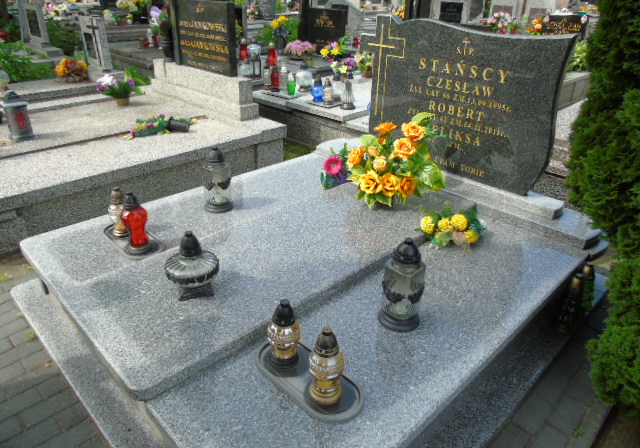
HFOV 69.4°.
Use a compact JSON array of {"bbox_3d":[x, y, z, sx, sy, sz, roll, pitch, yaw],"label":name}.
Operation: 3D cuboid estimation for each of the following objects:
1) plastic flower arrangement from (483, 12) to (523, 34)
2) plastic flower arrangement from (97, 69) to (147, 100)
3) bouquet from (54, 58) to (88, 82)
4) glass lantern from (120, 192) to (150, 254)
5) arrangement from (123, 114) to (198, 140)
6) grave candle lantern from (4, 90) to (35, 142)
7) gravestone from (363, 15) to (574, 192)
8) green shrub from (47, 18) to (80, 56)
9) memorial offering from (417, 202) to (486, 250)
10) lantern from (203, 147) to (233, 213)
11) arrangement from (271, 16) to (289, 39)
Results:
[{"bbox_3d":[2.858,-3.123,7.200,0.400,0.330,0.520,-24,36,-38],"label":"plastic flower arrangement"},{"bbox_3d":[-1.888,-1.308,4.366,0.360,0.330,0.440,-24,37,-39],"label":"plastic flower arrangement"},{"bbox_3d":[-2.876,-1.782,5.350,0.360,0.280,0.340,26,36,38],"label":"bouquet"},{"bbox_3d":[-0.816,-0.003,2.047,0.108,0.275,0.108,-24,36,-38],"label":"glass lantern"},{"bbox_3d":[-1.266,-0.806,3.700,0.600,0.130,0.280,-24,36,-38],"label":"arrangement"},{"bbox_3d":[-2.230,-0.795,3.402,0.150,0.350,0.150,-24,36,-38],"label":"grave candle lantern"},{"bbox_3d":[0.751,-0.752,2.771,0.080,0.870,1.325,-24,36,-38],"label":"gravestone"},{"bbox_3d":[-4.584,-3.354,8.323,0.600,0.780,0.620,-24,37,-39],"label":"green shrub"},{"bbox_3d":[0.678,-0.003,2.319,0.240,0.170,0.290,-24,36,-38],"label":"memorial offering"},{"bbox_3d":[-0.562,-0.248,2.519,0.160,0.345,0.160,1,28,-1],"label":"lantern"},{"bbox_3d":[-0.587,-2.975,6.981,0.260,0.350,0.270,-24,37,-39],"label":"arrangement"}]

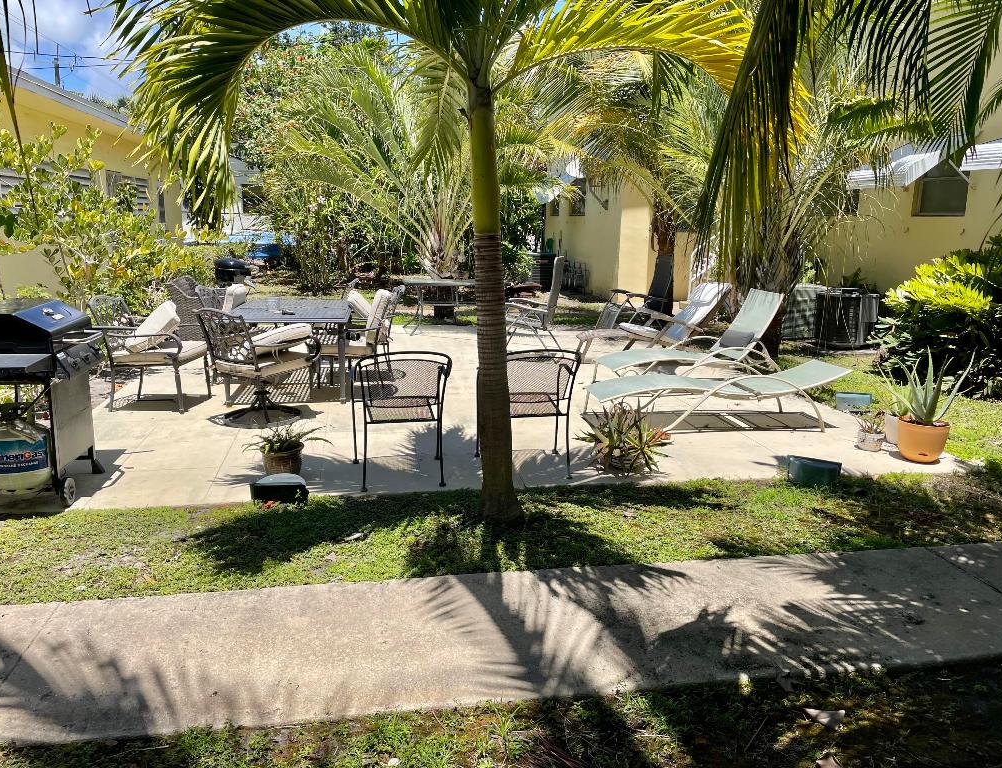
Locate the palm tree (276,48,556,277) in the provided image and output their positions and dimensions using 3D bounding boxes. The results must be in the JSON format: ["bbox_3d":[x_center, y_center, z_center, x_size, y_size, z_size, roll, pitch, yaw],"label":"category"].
[{"bbox_3d":[-1.210,-3.076,11.920,4.100,4.100,3.700,-1,13,-10],"label":"palm tree"}]

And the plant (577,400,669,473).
[{"bbox_3d":[0.796,0.327,5.141,0.570,0.450,0.490,-1,13,-10],"label":"plant"}]

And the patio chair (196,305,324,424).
[{"bbox_3d":[-1.898,-0.168,6.003,0.620,0.880,0.740,7,13,25],"label":"patio chair"}]

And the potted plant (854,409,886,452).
[{"bbox_3d":[2.718,0.327,5.635,0.225,0.288,0.215,7,13,26],"label":"potted plant"}]

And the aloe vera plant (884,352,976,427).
[{"bbox_3d":[2.949,0.037,5.337,0.580,0.576,0.520,8,14,29],"label":"aloe vera plant"}]

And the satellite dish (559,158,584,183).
[{"bbox_3d":[1.729,-5.127,18.341,0.500,0.520,0.250,6,13,22],"label":"satellite dish"}]

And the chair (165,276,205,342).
[{"bbox_3d":[-3.340,-0.814,8.997,0.760,0.900,0.720,0,13,-3],"label":"chair"}]

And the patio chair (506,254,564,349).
[{"bbox_3d":[0.403,-0.857,8.835,0.720,1.150,0.600,3,12,7],"label":"patio chair"}]

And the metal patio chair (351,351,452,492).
[{"bbox_3d":[-0.647,0.179,4.836,0.590,0.835,0.600,-2,13,-11],"label":"metal patio chair"}]

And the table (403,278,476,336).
[{"bbox_3d":[-0.732,-1.079,10.794,1.250,0.710,1.000,-1,12,-11],"label":"table"}]

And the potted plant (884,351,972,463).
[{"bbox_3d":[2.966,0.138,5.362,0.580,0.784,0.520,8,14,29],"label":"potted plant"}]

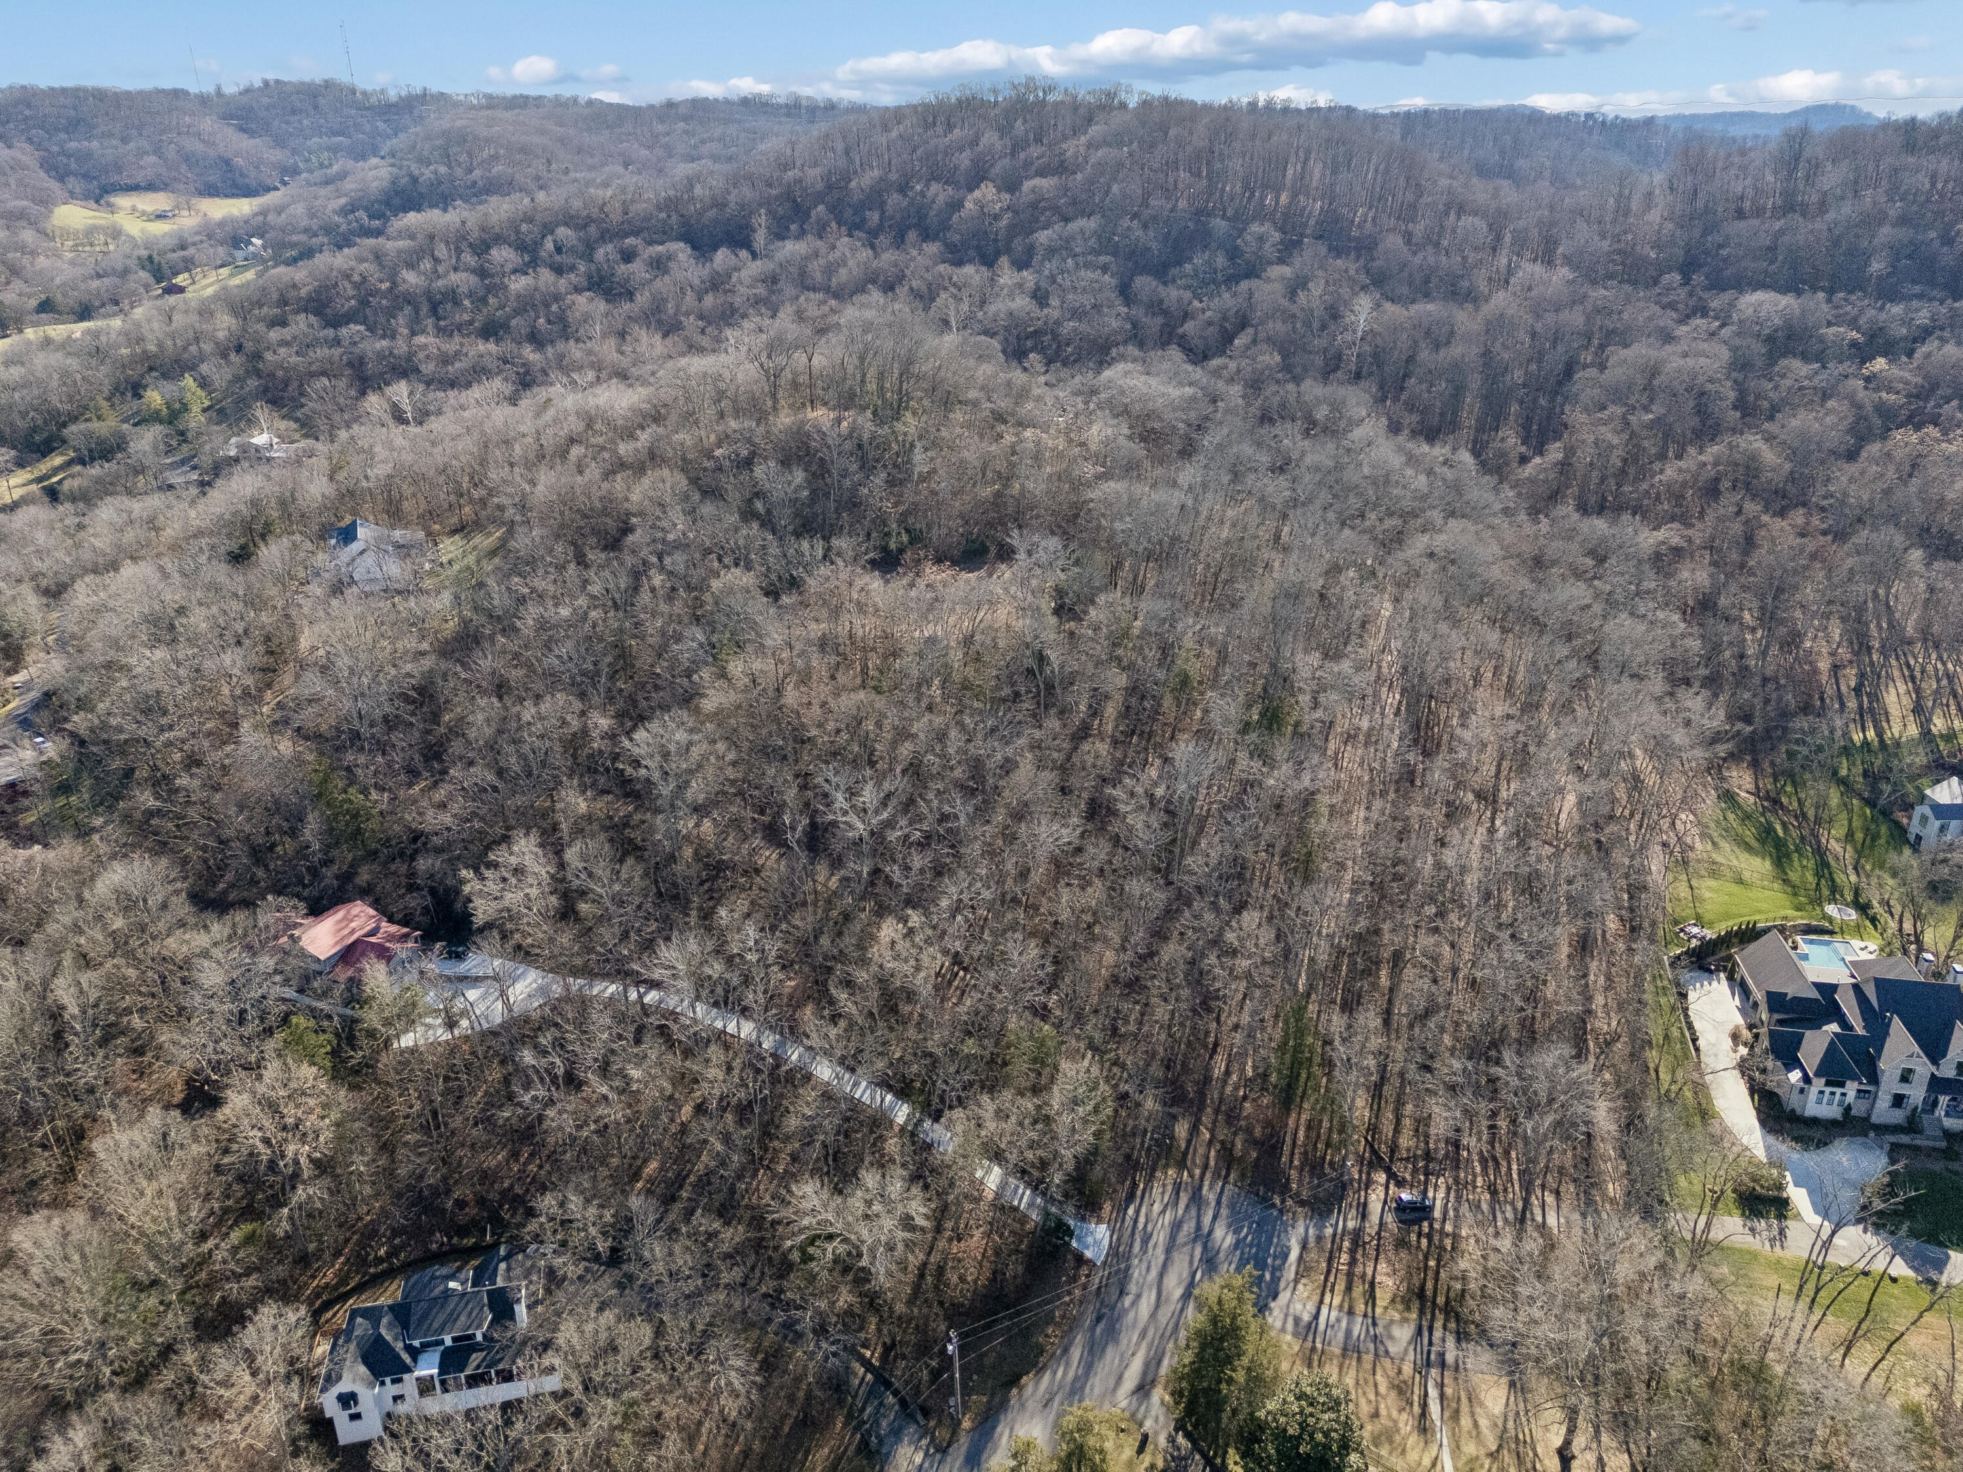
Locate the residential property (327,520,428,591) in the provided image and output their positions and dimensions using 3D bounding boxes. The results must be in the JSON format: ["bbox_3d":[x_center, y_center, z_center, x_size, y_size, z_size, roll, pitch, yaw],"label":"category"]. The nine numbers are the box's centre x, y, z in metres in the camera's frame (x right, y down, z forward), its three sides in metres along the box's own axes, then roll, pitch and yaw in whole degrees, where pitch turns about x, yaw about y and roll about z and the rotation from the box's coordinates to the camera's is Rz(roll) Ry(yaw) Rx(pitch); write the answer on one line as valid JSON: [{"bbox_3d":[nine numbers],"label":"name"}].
[{"bbox_3d":[-140.816,-42.281,318.000,19.600,9.600,24.000,-5,24,-11],"label":"residential property"}]

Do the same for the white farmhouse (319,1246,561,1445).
[{"bbox_3d":[-52.521,60.445,136.482,21.200,9.000,14.800,-4,24,-10],"label":"white farmhouse"}]

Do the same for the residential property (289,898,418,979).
[{"bbox_3d":[-89.465,29.257,192.214,15.000,7.200,12.200,10,25,23],"label":"residential property"}]

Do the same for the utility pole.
[{"bbox_3d":[-2.463,62.159,131.617,1.000,11.700,0.700,0,23,0],"label":"utility pole"}]

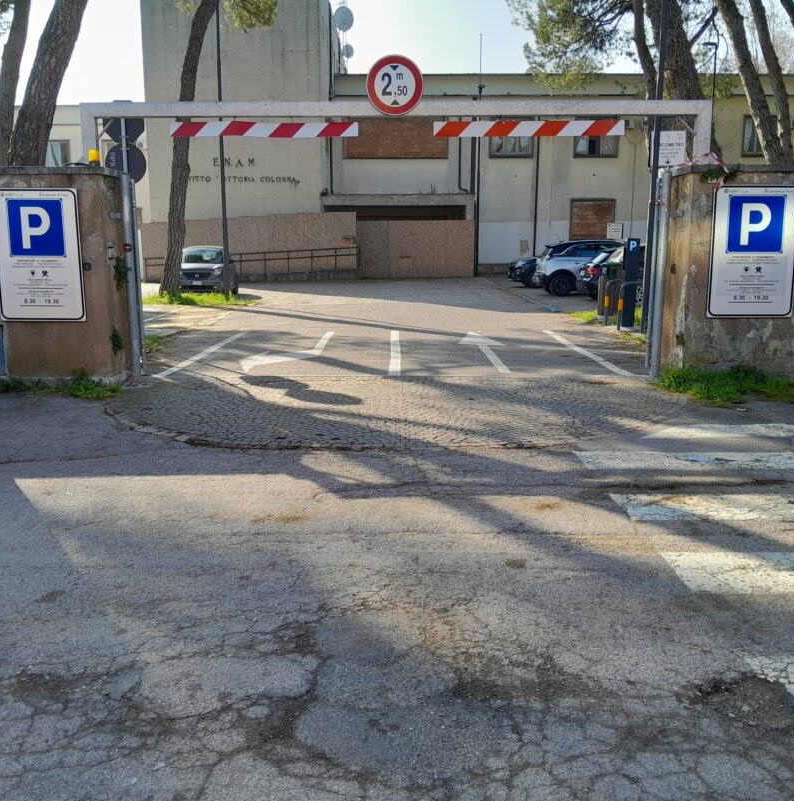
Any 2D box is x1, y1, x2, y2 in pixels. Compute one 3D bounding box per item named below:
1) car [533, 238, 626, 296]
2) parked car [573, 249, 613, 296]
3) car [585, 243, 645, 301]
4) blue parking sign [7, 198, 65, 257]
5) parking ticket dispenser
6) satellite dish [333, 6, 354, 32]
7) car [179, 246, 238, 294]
[{"bbox_3d":[6.400,-4.074,24.772,4.220,1.610,1.780,0,10,0],"label":"car"},{"bbox_3d":[7.200,-3.560,22.527,4.150,1.480,1.780,0,10,-2],"label":"parked car"},{"bbox_3d":[7.200,-3.273,20.852,4.150,1.540,1.780,0,10,-2],"label":"car"},{"bbox_3d":[-3.851,-1.848,8.570,0.600,0.600,0.030,0,10,0],"label":"blue parking sign"},{"bbox_3d":[4.360,-2.190,14.950,0.280,1.620,0.280,0,10,0],"label":"parking ticket dispenser"},{"bbox_3d":[-2.933,-21.088,44.400,1.250,1.300,0.450,-6,12,-29],"label":"satellite dish"},{"bbox_3d":[-6.380,-4.317,26.760,1.660,1.550,3.660,-1,10,-4],"label":"car"}]

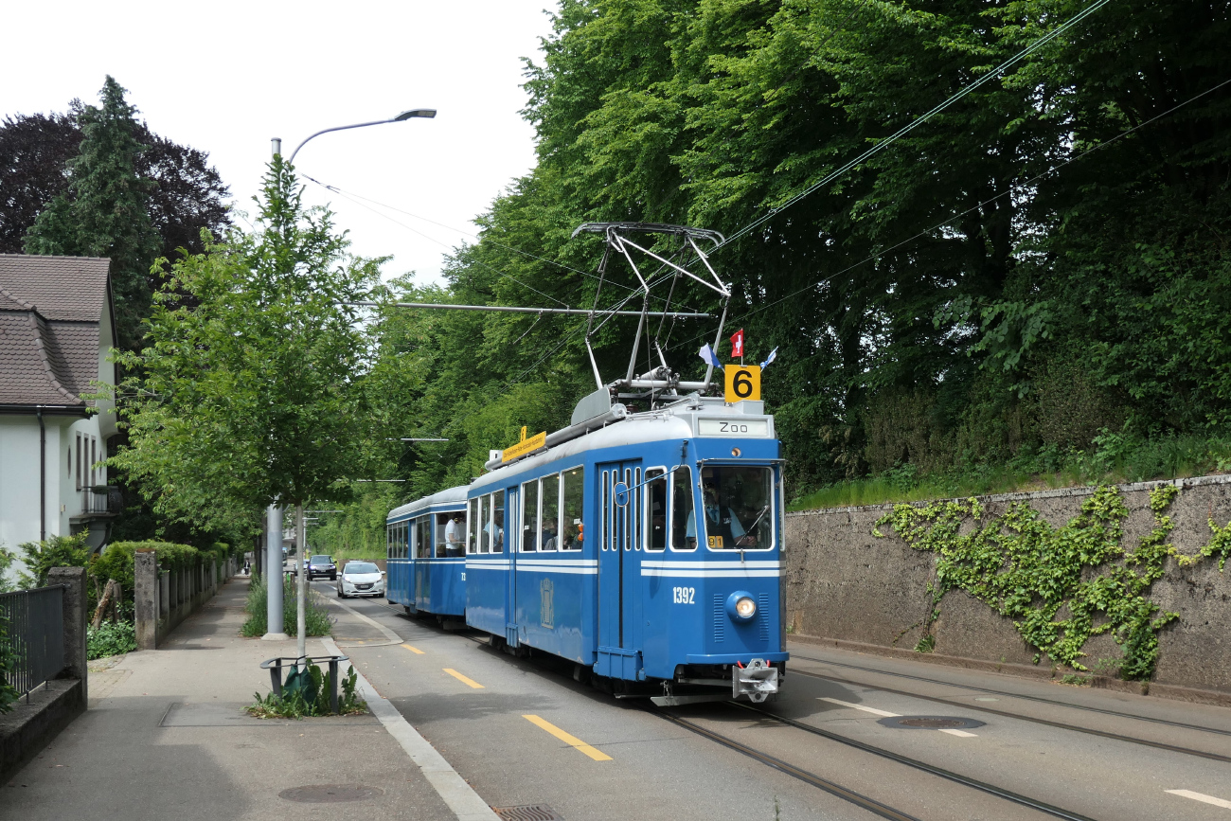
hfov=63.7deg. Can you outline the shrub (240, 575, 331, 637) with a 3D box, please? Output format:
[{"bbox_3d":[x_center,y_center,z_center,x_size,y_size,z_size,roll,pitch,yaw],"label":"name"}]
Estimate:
[{"bbox_3d":[-7.050,4.140,21.100,1.750,1.150,2.600,1,-4,-20],"label":"shrub"}]

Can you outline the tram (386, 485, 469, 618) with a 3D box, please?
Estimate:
[{"bbox_3d":[-4.500,4.100,27.000,2.200,3.100,12.600,3,-9,-20],"label":"tram"}]

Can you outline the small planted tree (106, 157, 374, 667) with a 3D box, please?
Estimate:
[{"bbox_3d":[-3.650,0.240,10.150,2.550,5.650,2.500,1,-4,-20],"label":"small planted tree"}]

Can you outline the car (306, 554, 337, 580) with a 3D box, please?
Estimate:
[{"bbox_3d":[-21.400,11.450,72.000,2.000,1.820,4.900,2,-9,-19],"label":"car"}]

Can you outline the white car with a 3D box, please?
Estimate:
[{"bbox_3d":[-10.640,7.060,41.400,1.780,1.460,4.000,3,-9,-20],"label":"white car"}]

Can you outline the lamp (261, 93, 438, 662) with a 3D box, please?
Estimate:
[{"bbox_3d":[-5.320,-0.800,20.100,3.300,10.500,0.450,1,-4,-20],"label":"lamp"}]

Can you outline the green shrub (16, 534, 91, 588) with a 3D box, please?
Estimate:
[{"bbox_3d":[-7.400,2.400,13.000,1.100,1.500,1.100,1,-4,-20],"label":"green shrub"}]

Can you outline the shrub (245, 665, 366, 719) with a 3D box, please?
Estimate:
[{"bbox_3d":[-3.150,2.780,10.100,1.200,0.520,0.950,1,-4,-20],"label":"shrub"}]

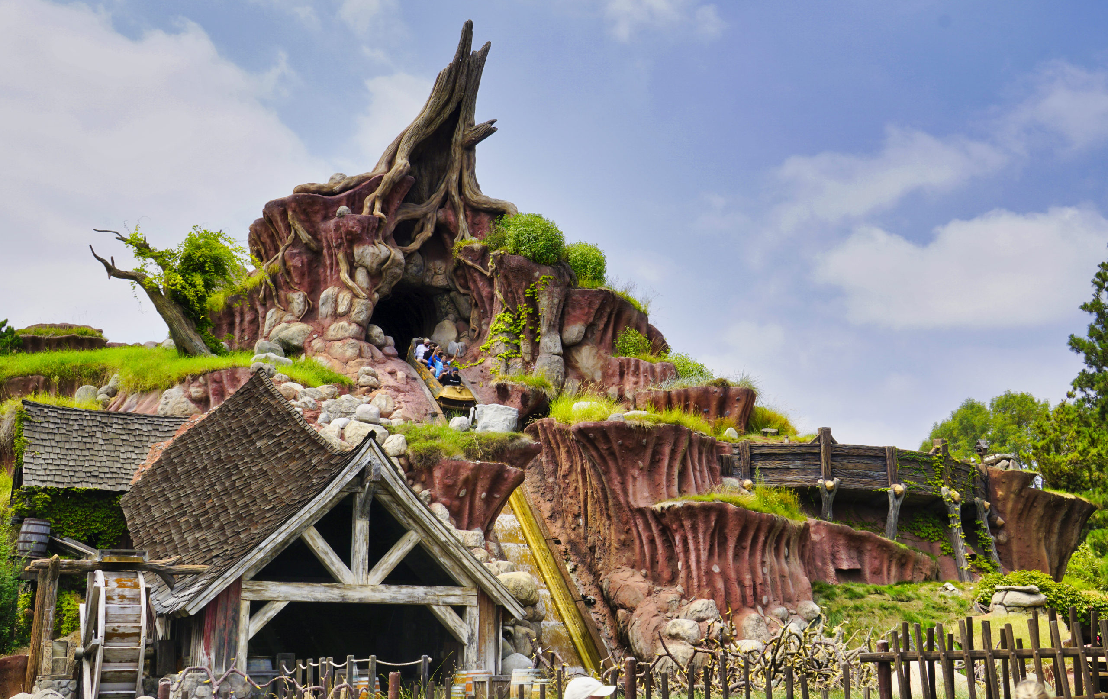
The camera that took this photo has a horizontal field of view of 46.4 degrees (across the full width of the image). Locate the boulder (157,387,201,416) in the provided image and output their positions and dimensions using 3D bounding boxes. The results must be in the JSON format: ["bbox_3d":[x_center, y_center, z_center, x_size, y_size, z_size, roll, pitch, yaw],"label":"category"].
[{"bbox_3d":[-11.095,1.606,38.203,1.332,1.062,1.000,-1,-13,0],"label":"boulder"}]

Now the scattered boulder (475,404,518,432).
[{"bbox_3d":[-1.527,1.798,34.024,1.162,0.763,0.850,-1,-13,0],"label":"scattered boulder"}]

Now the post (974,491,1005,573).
[{"bbox_3d":[11.138,4.670,33.000,0.360,2.080,0.360,-11,-14,-3],"label":"post"}]

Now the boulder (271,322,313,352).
[{"bbox_3d":[-7.899,-0.365,39.000,1.292,0.910,0.969,0,-15,0],"label":"boulder"}]

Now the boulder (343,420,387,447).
[{"bbox_3d":[-4.885,2.222,33.700,1.211,0.710,0.969,0,-15,0],"label":"boulder"}]

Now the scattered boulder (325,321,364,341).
[{"bbox_3d":[-6.474,-0.562,39.948,1.204,0.635,0.850,-1,-13,0],"label":"scattered boulder"}]

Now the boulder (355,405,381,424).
[{"bbox_3d":[-4.961,1.710,34.300,0.706,0.498,0.636,0,-15,0],"label":"boulder"}]

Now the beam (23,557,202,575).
[{"bbox_3d":[-9.006,4.439,26.500,3.950,0.300,0.480,-5,-15,17],"label":"beam"}]

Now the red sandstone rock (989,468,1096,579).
[{"bbox_3d":[11.856,4.350,31.326,2.602,2.995,2.200,-1,-13,0],"label":"red sandstone rock"}]

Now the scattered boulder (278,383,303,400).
[{"bbox_3d":[-7.765,1.235,38.080,0.765,0.520,0.650,-1,-13,0],"label":"scattered boulder"}]

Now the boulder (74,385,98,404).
[{"bbox_3d":[-12.017,1.177,33.200,0.593,0.510,0.534,0,-15,0],"label":"boulder"}]

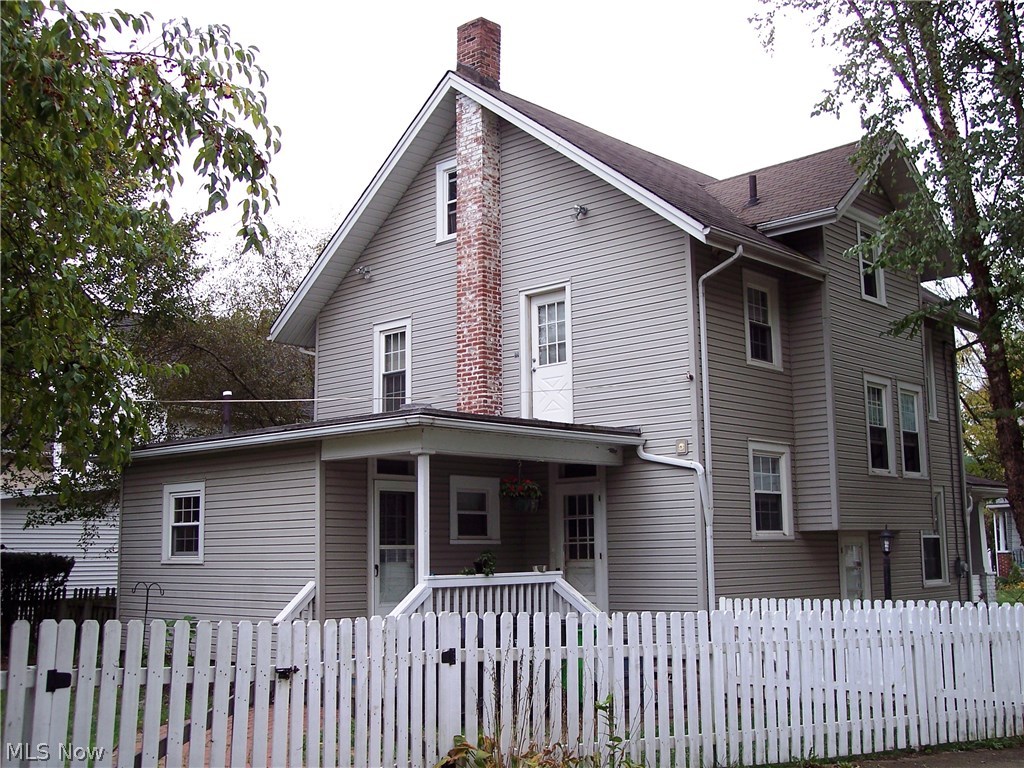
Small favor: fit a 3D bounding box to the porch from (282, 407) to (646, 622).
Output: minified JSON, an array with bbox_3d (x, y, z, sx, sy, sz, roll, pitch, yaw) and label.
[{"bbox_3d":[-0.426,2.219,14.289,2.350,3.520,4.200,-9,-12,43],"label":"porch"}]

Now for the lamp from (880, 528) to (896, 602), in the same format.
[{"bbox_3d":[5.157,3.039,15.789,0.180,2.165,0.180,-9,-12,43],"label":"lamp"}]

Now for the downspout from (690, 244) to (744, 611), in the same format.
[{"bbox_3d":[2.735,1.070,14.713,0.600,5.870,0.110,-9,-12,43],"label":"downspout"}]

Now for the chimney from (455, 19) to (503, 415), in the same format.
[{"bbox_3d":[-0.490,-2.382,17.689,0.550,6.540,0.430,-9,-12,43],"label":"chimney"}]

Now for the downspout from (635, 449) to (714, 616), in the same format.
[{"bbox_3d":[2.132,2.397,14.858,0.960,3.300,0.460,-9,-12,43],"label":"downspout"}]

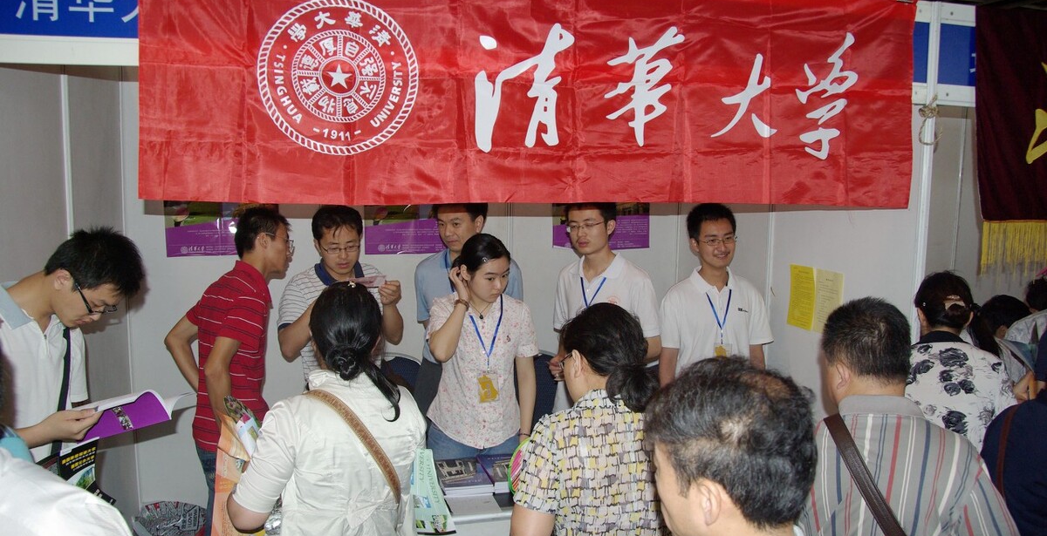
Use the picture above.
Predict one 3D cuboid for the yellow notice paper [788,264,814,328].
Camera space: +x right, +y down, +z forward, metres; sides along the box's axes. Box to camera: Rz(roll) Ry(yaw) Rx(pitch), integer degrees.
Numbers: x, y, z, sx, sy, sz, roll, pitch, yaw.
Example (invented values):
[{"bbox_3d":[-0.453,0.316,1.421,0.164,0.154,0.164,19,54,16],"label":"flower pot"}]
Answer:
[{"bbox_3d":[1.210,0.129,3.436,0.006,0.268,0.180,-1,5,-15],"label":"yellow notice paper"}]

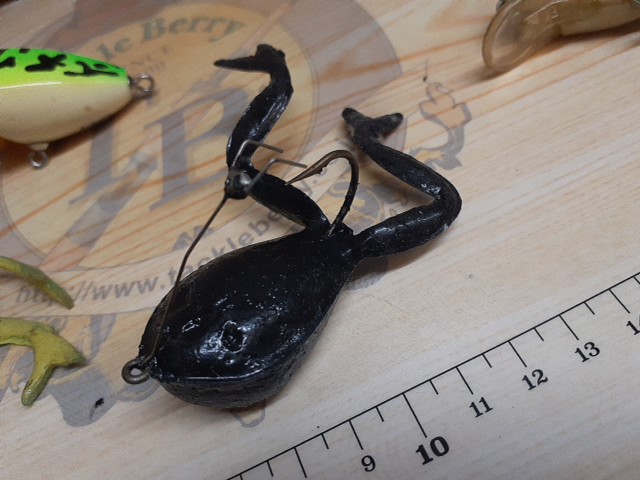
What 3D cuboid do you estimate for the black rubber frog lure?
[{"bbox_3d":[-0.016,-0.015,0.095,0.074,0.032,0.074,-35,59,-10],"label":"black rubber frog lure"}]

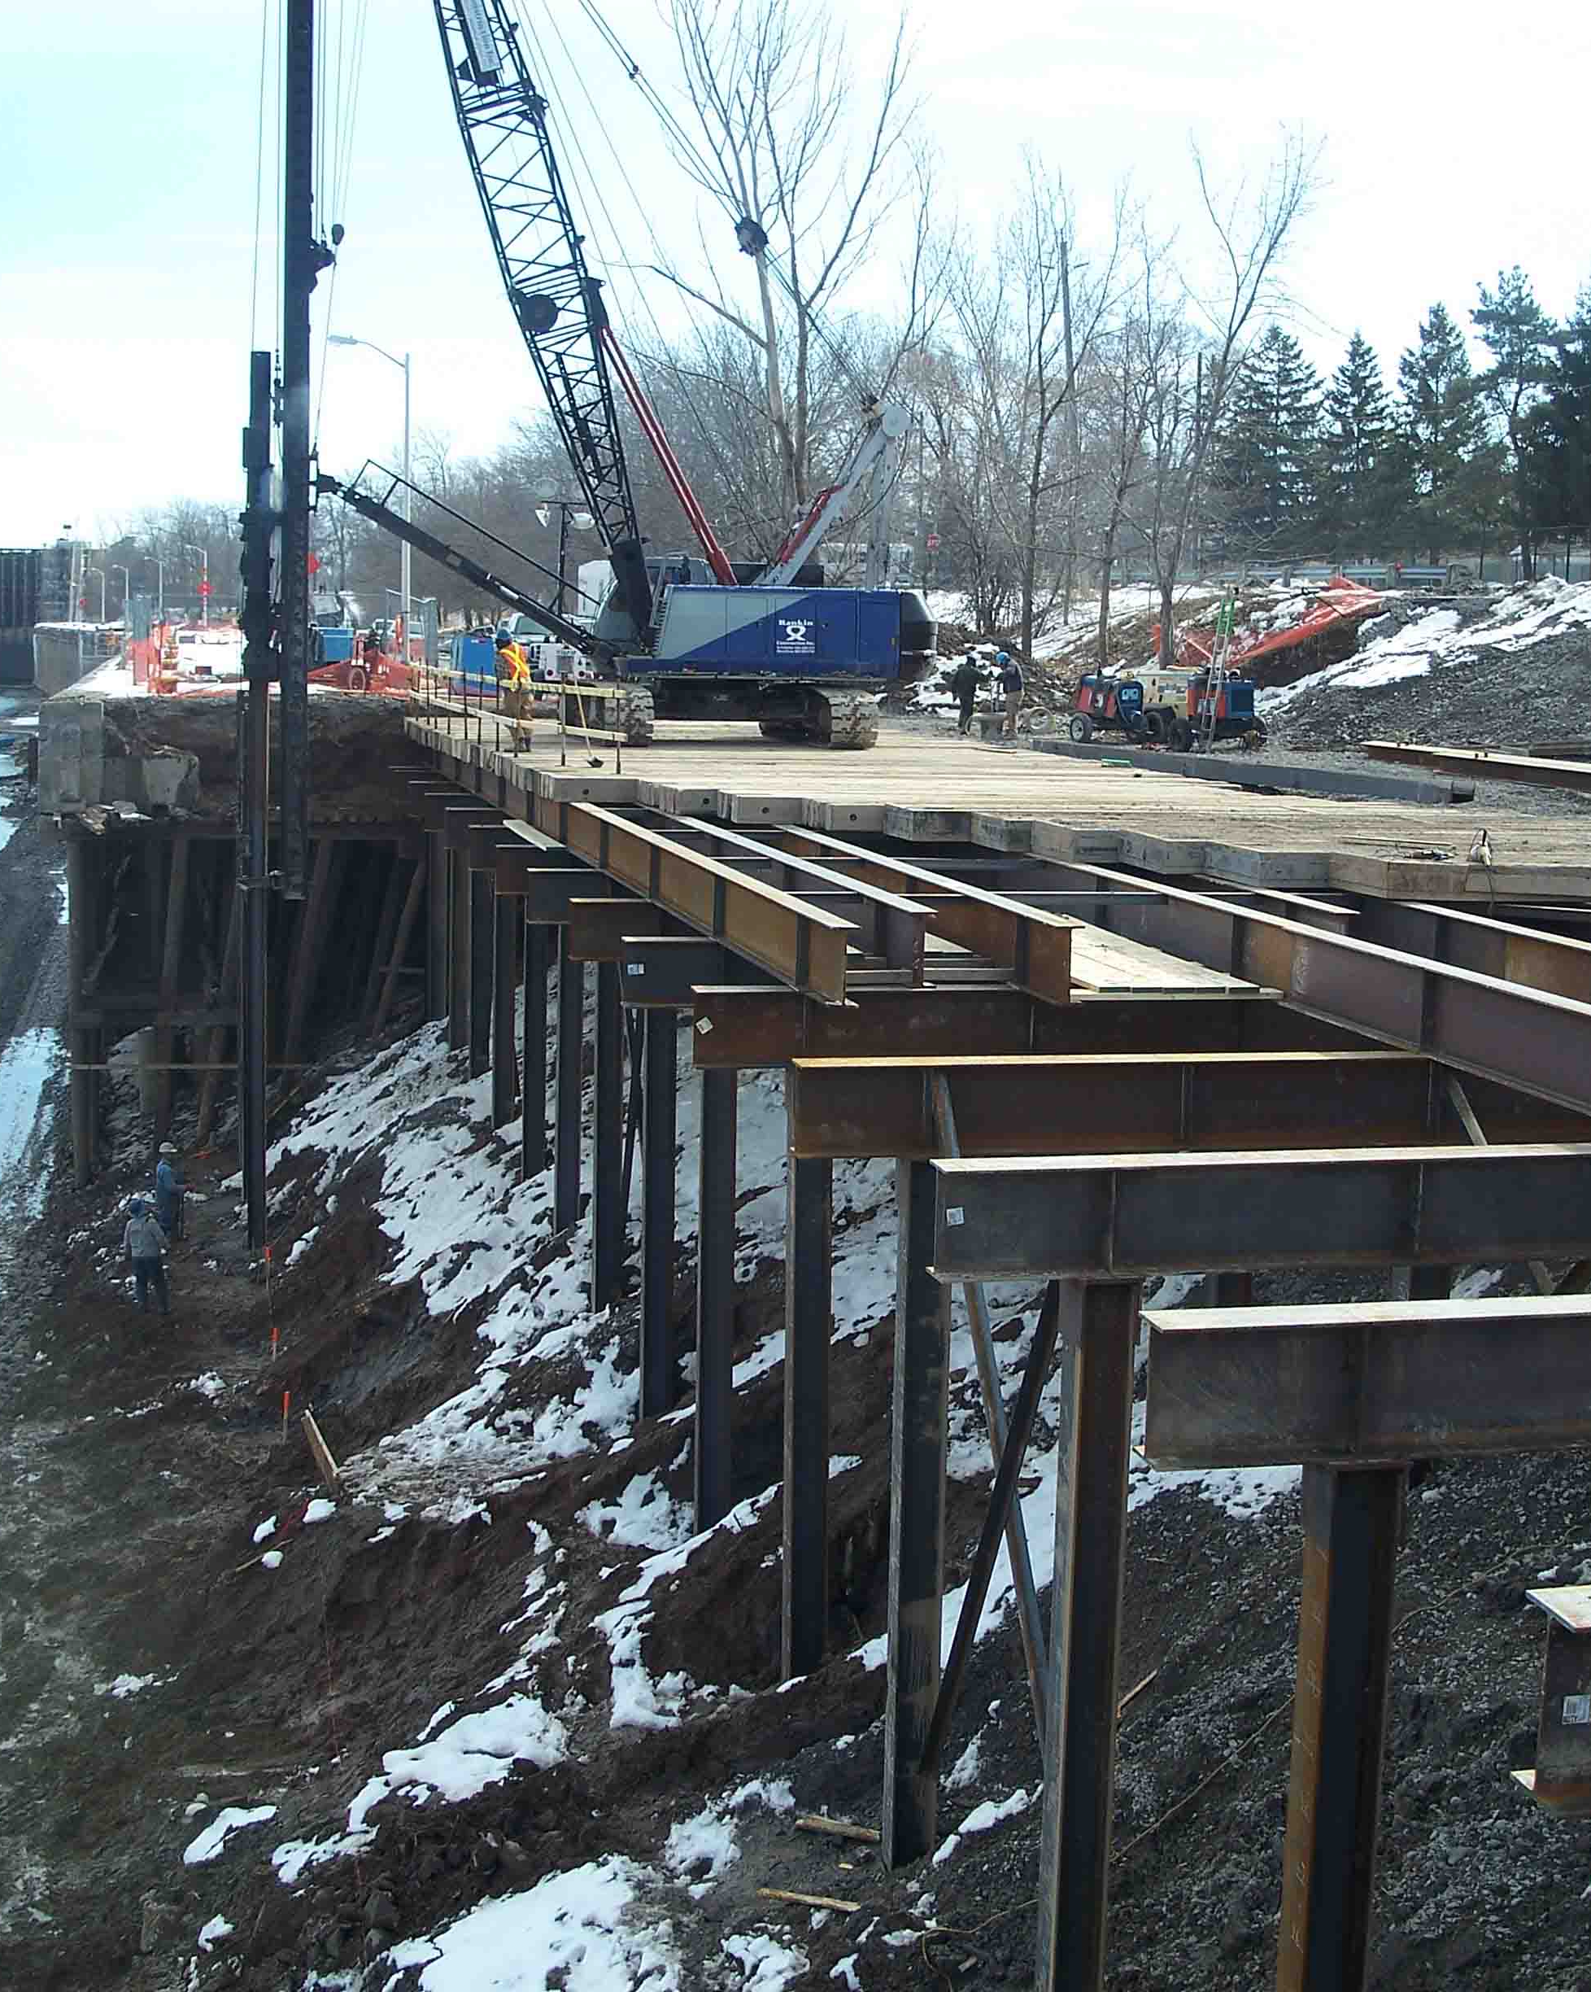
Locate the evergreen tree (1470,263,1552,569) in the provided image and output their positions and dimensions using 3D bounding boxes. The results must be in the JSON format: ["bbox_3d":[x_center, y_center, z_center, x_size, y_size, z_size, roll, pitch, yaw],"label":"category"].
[{"bbox_3d":[26.245,-20.992,104.000,3.000,10.919,3.000,4,8,14],"label":"evergreen tree"}]

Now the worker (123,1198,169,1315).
[{"bbox_3d":[-9.491,3.827,41.500,0.600,1.713,0.420,3,8,8],"label":"worker"}]

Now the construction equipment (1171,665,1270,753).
[{"bbox_3d":[7.569,-5.158,50.800,1.250,1.454,1.300,-4,10,-34],"label":"construction equipment"}]

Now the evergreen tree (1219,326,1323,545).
[{"bbox_3d":[20.160,-23.272,120.000,4.400,9.480,4.400,3,8,9],"label":"evergreen tree"}]

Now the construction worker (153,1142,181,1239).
[{"bbox_3d":[-10.721,3.401,48.500,0.450,1.734,0.500,1,8,-6],"label":"construction worker"}]

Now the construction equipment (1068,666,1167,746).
[{"bbox_3d":[5.972,-5.382,52.600,1.200,1.347,1.500,-5,10,-39],"label":"construction equipment"}]

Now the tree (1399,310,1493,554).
[{"bbox_3d":[24.735,-21.257,108.000,3.600,9.780,3.600,3,8,13],"label":"tree"}]

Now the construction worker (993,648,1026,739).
[{"bbox_3d":[4.003,-5.640,53.200,0.500,1.670,0.500,1,8,-6],"label":"construction worker"}]

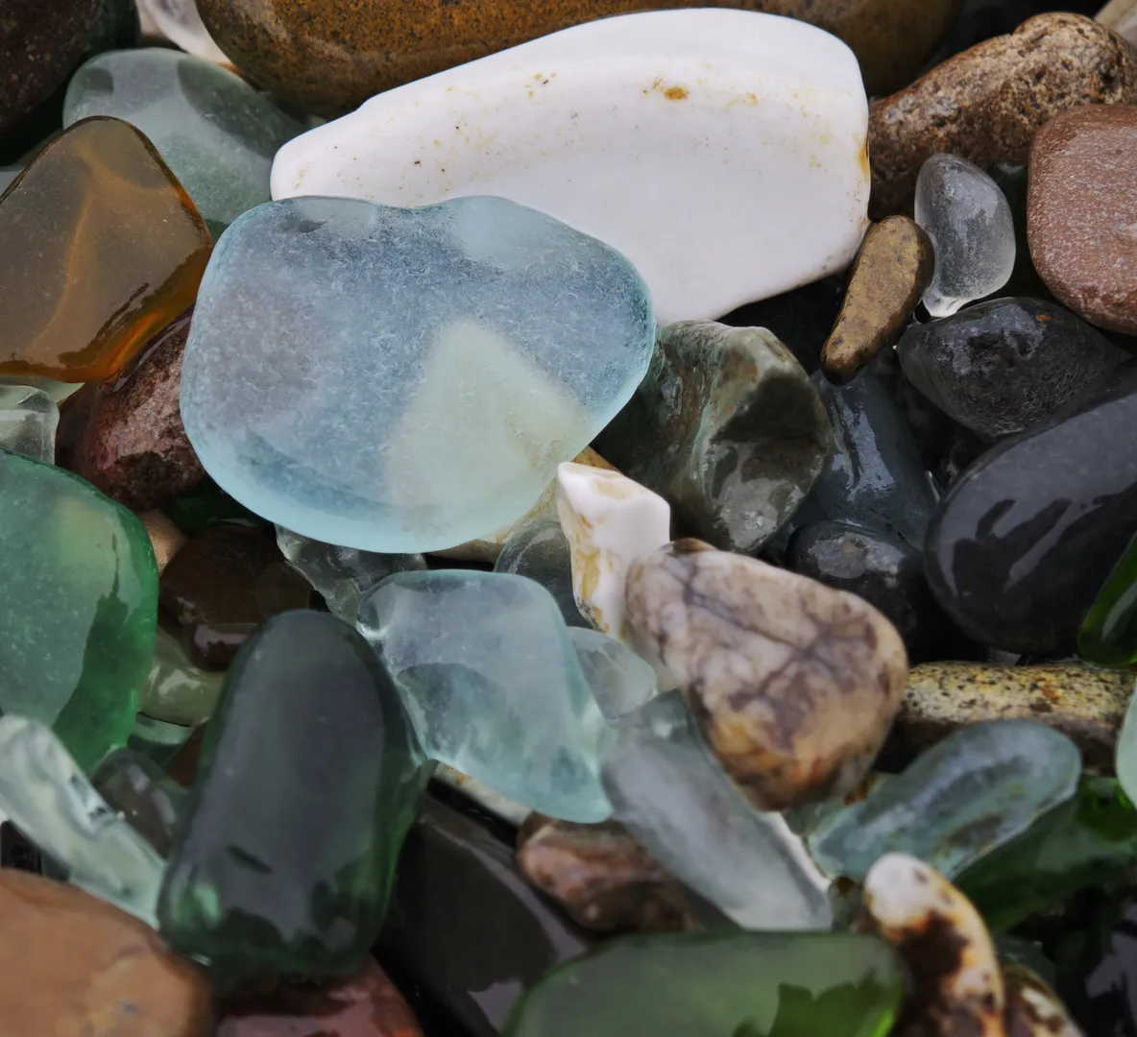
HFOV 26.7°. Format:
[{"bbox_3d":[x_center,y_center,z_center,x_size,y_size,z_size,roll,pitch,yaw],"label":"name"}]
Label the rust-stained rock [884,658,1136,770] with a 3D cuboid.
[{"bbox_3d":[0.044,0.020,0.238,0.029,0.011,0.011,0,47,0],"label":"rust-stained rock"}]

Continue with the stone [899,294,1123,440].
[{"bbox_3d":[0.050,-0.017,0.271,0.025,0.013,0.017,7,48,7],"label":"stone"}]

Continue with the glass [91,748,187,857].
[{"bbox_3d":[-0.047,0.031,0.258,0.011,0.009,0.016,-30,64,-16],"label":"glass"}]

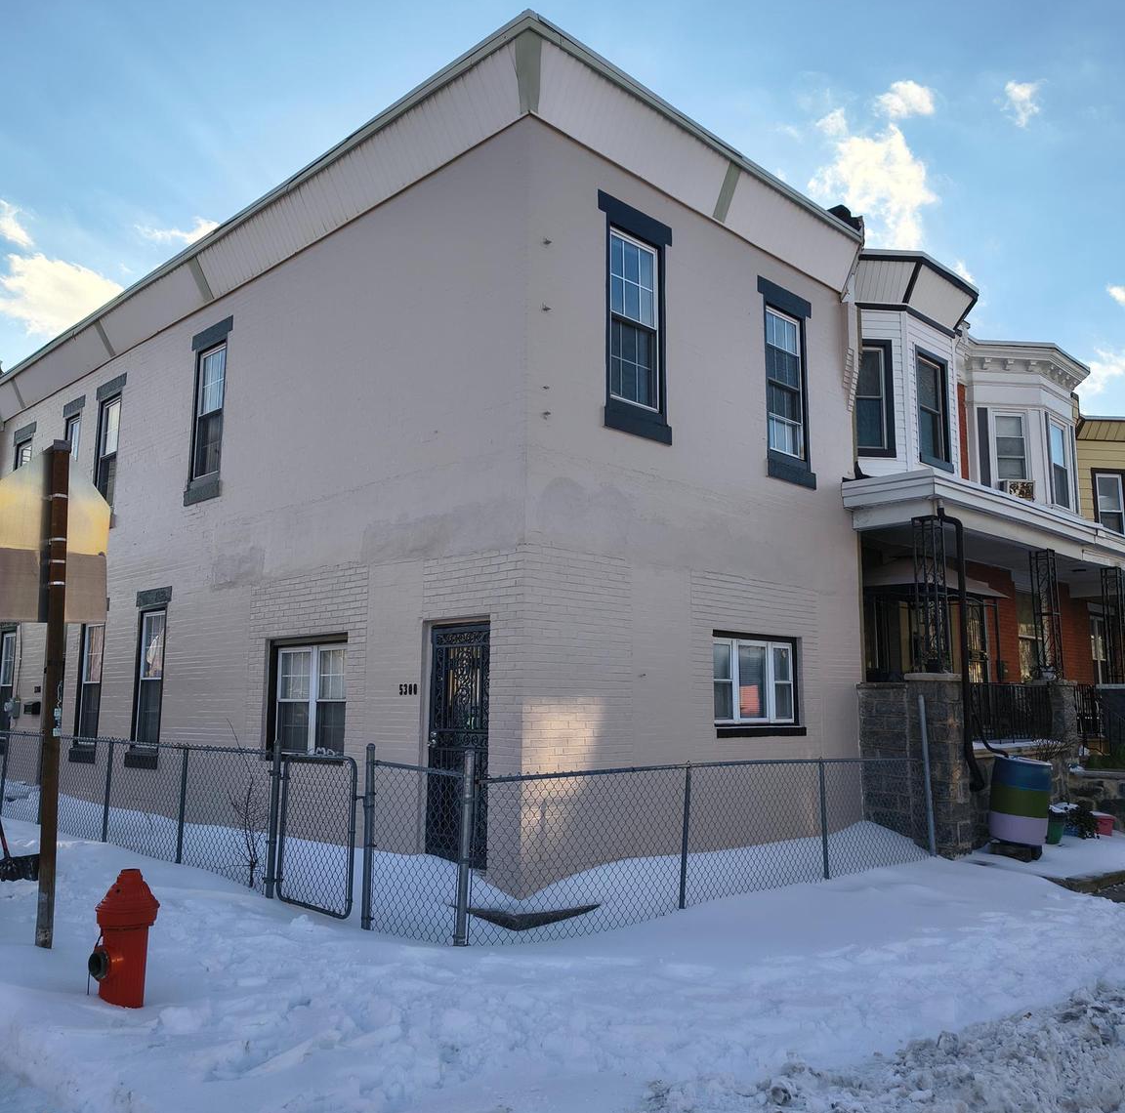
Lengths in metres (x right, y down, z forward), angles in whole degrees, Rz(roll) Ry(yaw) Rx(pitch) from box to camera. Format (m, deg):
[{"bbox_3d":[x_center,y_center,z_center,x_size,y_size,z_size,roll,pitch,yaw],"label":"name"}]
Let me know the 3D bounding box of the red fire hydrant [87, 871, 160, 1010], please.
[{"bbox_3d":[-2.187,1.954,5.181,0.300,0.771,0.320,-8,-12,43],"label":"red fire hydrant"}]

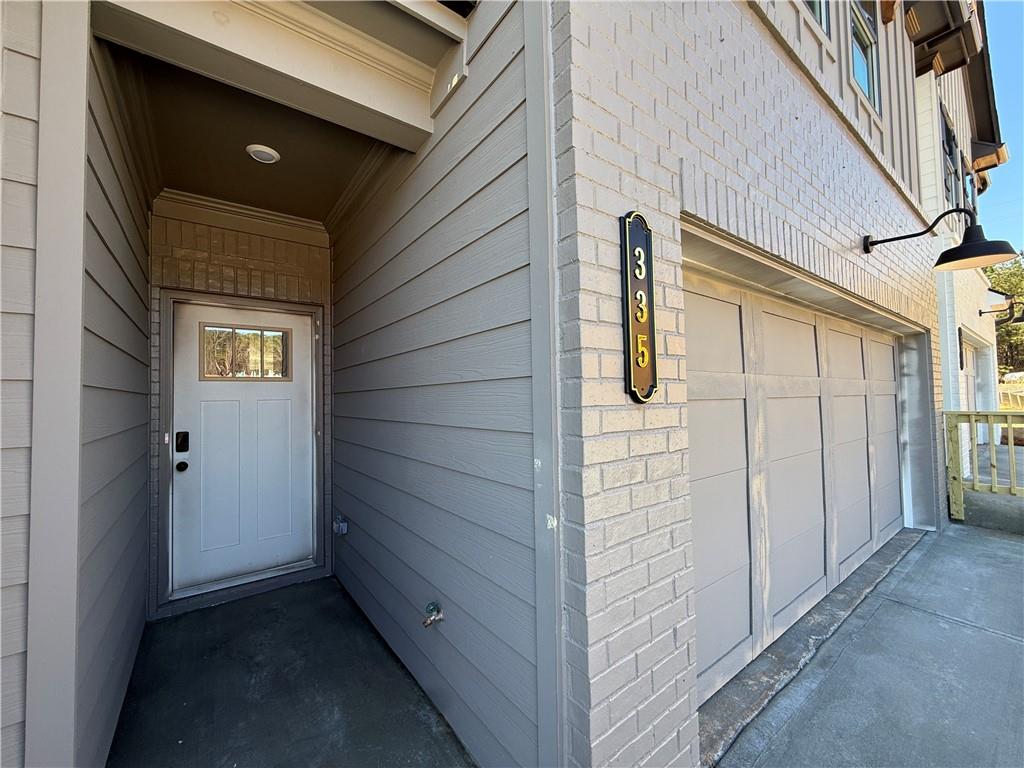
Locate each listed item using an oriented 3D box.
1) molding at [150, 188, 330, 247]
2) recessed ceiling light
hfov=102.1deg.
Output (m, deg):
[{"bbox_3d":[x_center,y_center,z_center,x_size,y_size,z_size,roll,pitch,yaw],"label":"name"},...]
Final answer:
[{"bbox_3d":[-1.977,-1.244,3.151,1.150,0.175,0.095,0,-2,-37],"label":"molding"},{"bbox_3d":[-1.475,-1.352,2.462,0.178,0.025,0.178,0,-2,-37],"label":"recessed ceiling light"}]

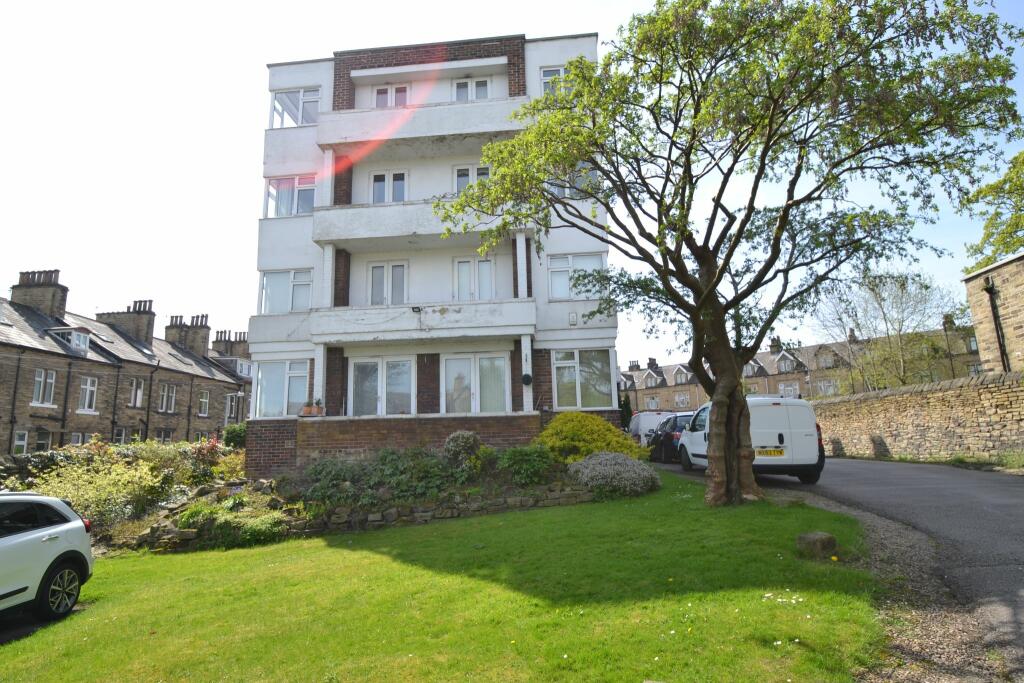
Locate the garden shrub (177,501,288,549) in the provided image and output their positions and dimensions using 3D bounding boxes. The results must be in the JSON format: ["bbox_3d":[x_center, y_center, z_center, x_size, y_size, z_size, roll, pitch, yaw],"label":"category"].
[{"bbox_3d":[-5.164,3.370,9.481,1.750,0.740,0.900,-1,-10,0],"label":"garden shrub"}]

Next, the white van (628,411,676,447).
[{"bbox_3d":[6.521,4.187,23.663,1.820,1.780,4.300,-2,-10,5],"label":"white van"}]

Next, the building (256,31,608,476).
[{"bbox_3d":[-1.793,-1.883,17.727,9.400,11.600,9.200,-2,-10,5],"label":"building"}]

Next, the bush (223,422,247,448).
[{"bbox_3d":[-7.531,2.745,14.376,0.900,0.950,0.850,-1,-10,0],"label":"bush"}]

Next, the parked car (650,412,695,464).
[{"bbox_3d":[5.714,3.153,17.137,1.750,1.480,4.100,-2,-10,2],"label":"parked car"}]

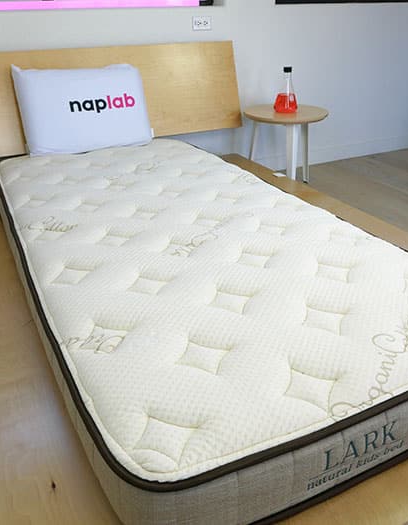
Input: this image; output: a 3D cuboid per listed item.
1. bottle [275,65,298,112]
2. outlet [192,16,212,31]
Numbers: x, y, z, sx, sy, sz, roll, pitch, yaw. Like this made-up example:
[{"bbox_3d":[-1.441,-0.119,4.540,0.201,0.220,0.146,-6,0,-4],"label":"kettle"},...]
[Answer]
[{"bbox_3d":[0.483,-1.001,2.804,0.131,0.232,0.131,0,28,0],"label":"bottle"},{"bbox_3d":[-0.007,-1.308,2.652,0.116,0.070,0.010,-14,31,-24],"label":"outlet"}]

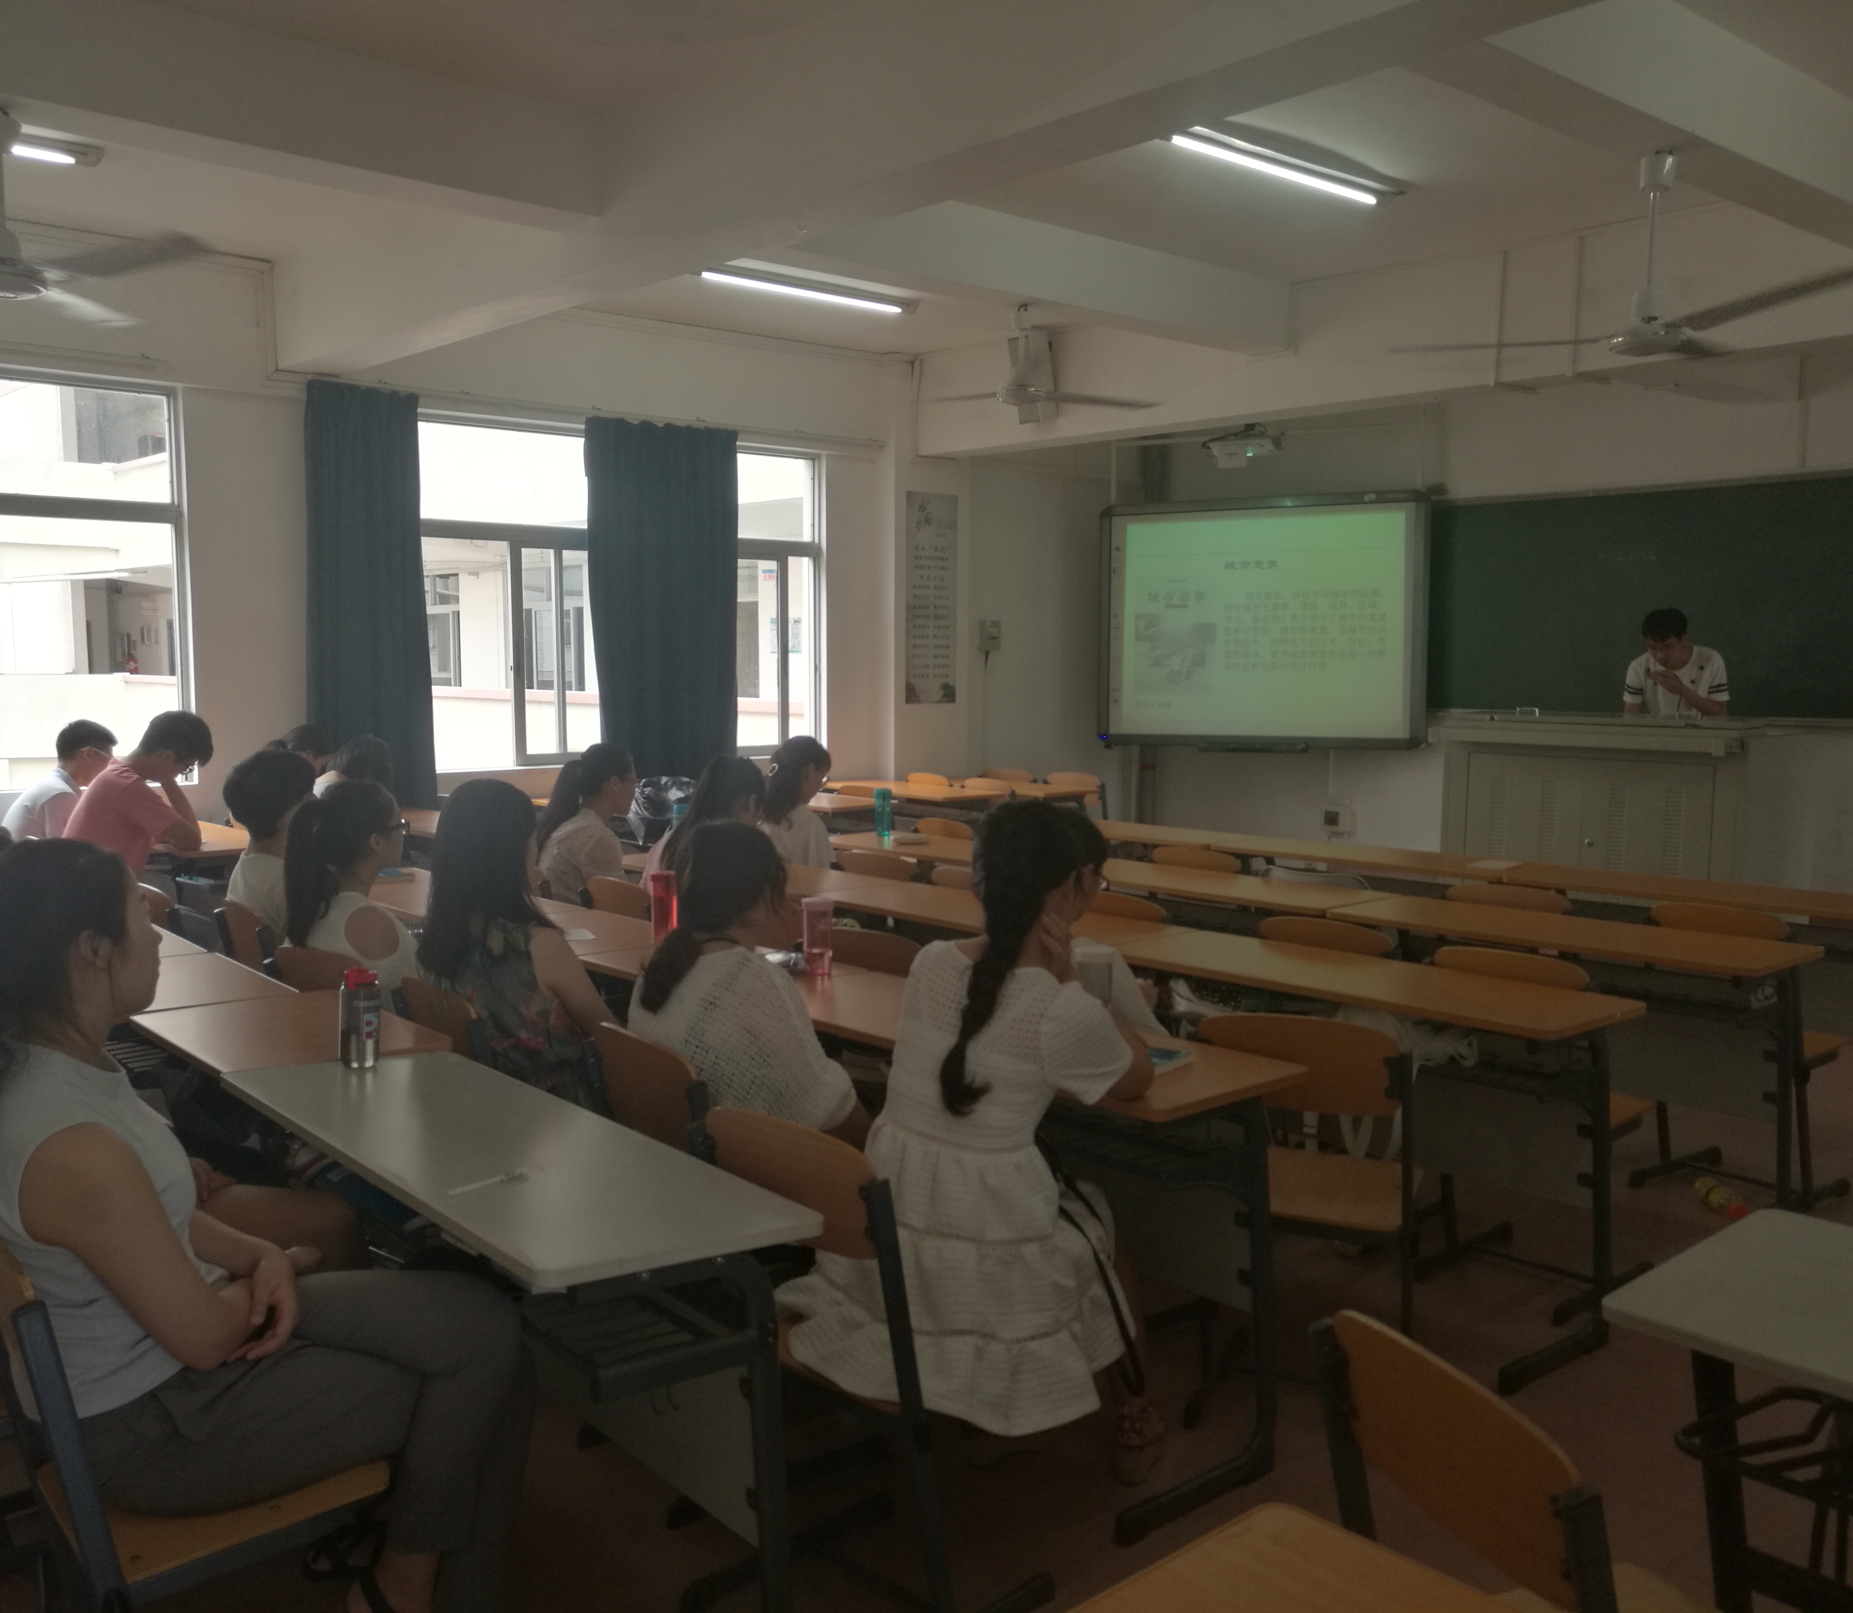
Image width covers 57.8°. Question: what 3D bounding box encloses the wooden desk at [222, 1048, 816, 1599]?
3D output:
[{"bbox_3d":[-0.687,0.856,2.614,0.430,0.710,1.230,-4,6,-39],"label":"wooden desk"}]

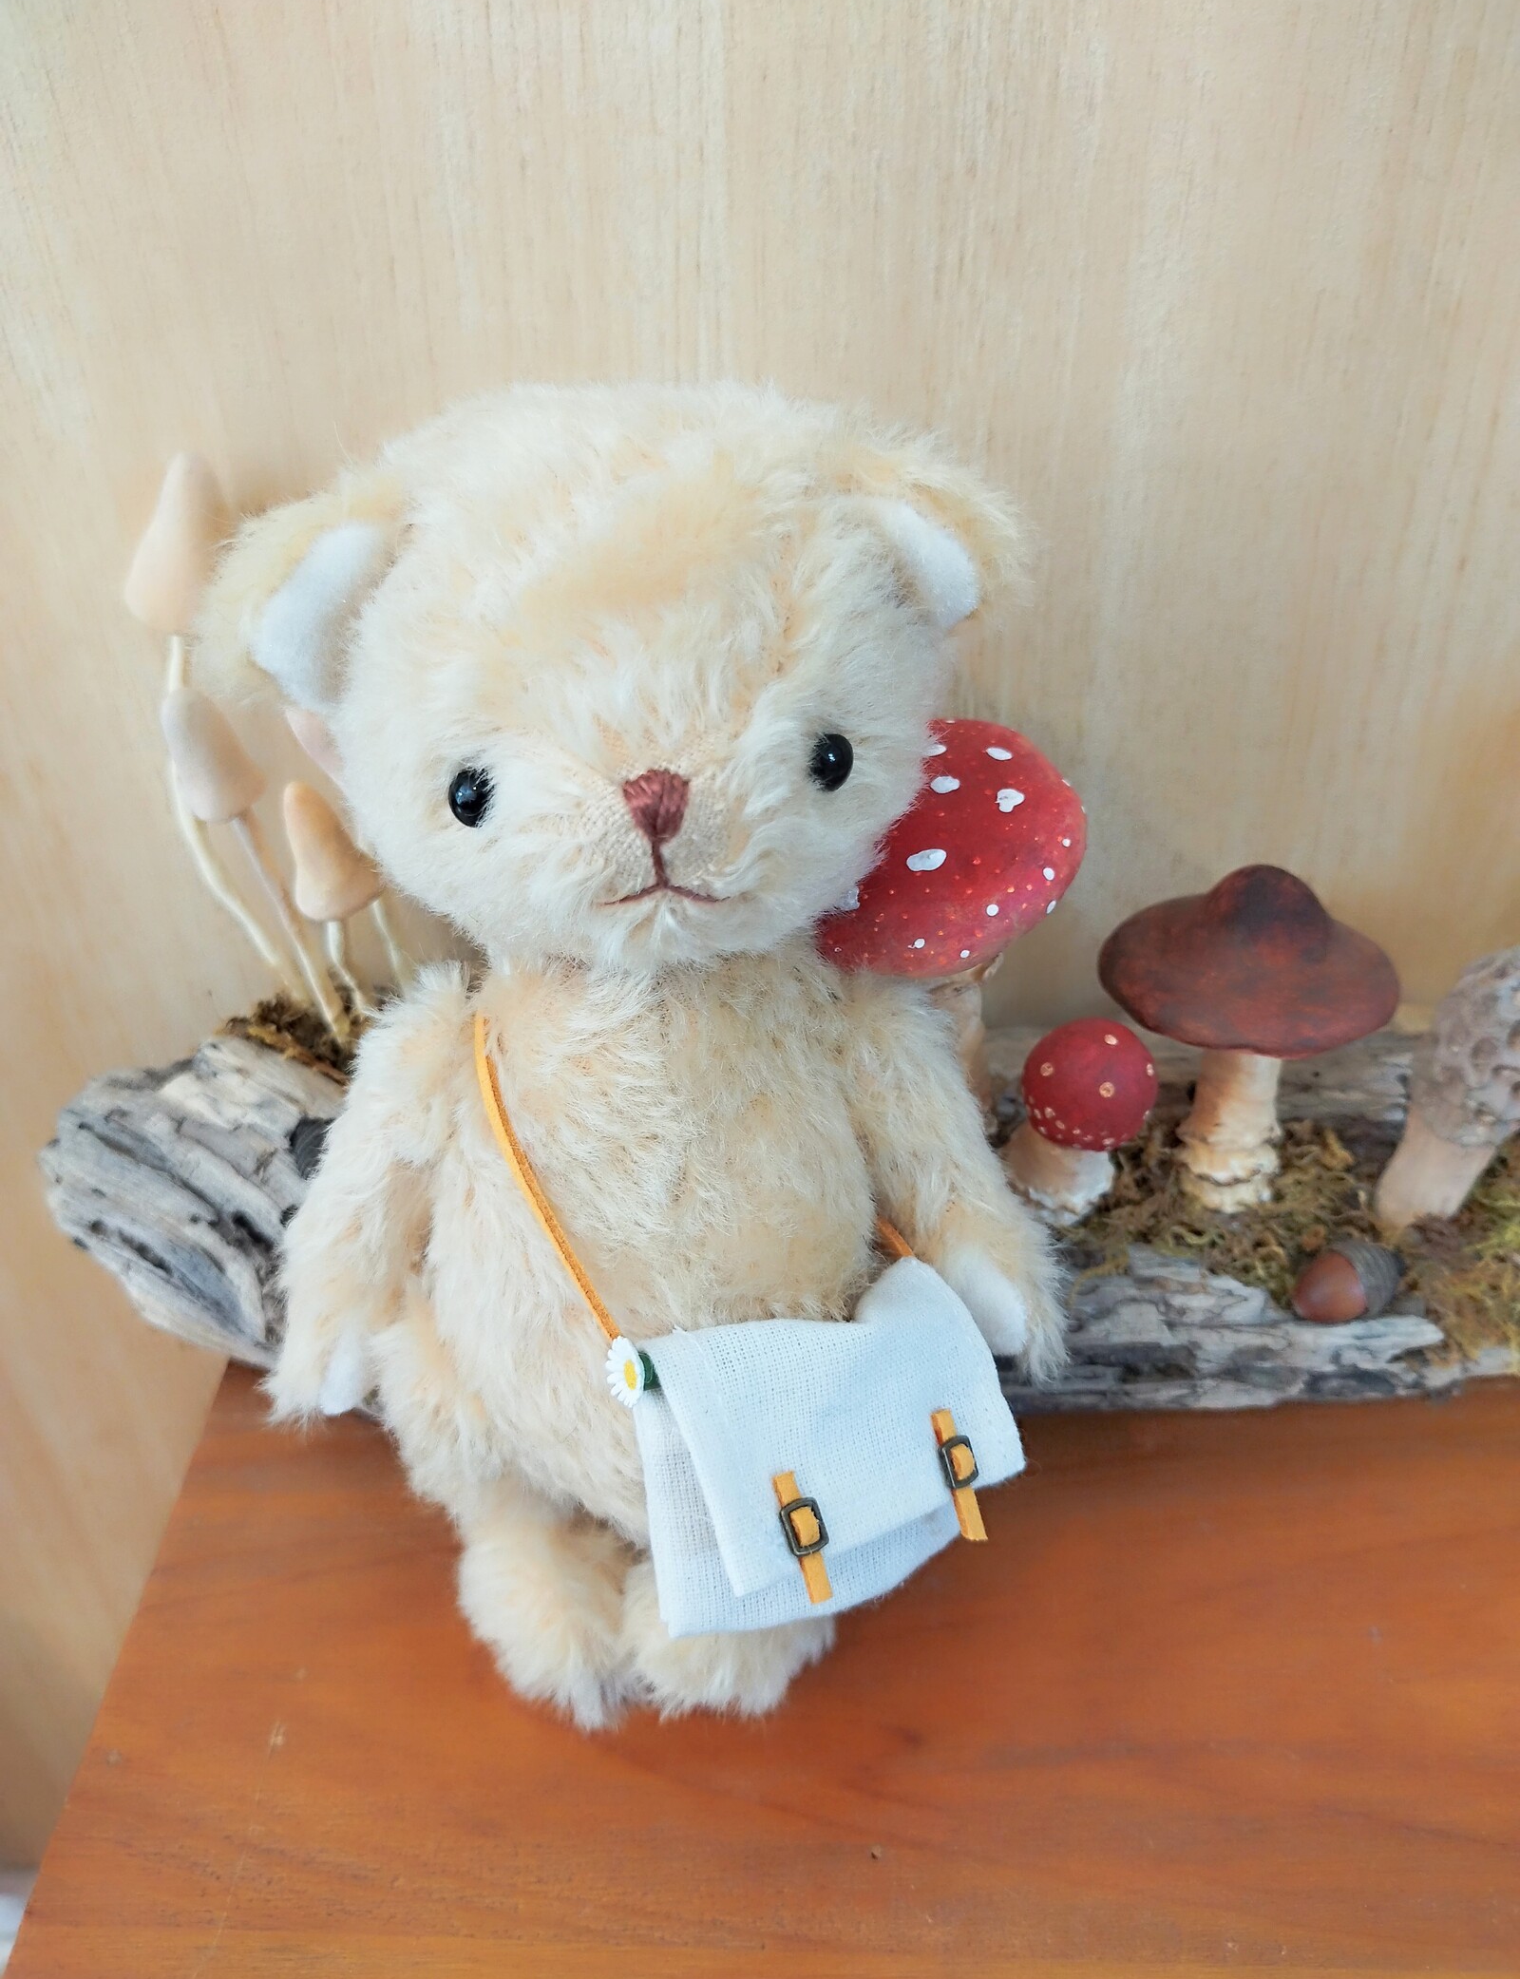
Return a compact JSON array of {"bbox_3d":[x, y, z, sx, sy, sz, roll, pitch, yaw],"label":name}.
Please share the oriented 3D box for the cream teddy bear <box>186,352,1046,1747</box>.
[{"bbox_3d":[-0.016,0.016,0.252,0.129,0.217,0.082,0,31,-5],"label":"cream teddy bear"}]

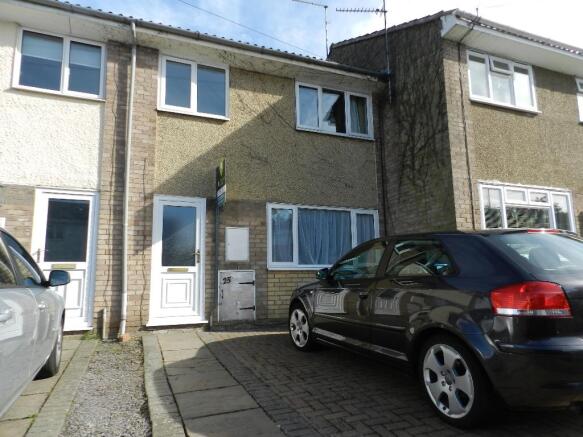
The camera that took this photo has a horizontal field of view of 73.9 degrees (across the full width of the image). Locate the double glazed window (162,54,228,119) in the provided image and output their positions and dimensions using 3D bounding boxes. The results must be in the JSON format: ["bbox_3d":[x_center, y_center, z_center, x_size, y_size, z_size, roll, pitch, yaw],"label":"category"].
[{"bbox_3d":[-1.677,-2.283,6.776,1.187,0.999,0.120,2,-10,-21],"label":"double glazed window"}]

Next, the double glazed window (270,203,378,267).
[{"bbox_3d":[0.672,0.364,7.237,2.353,1.173,0.120,2,-10,-21],"label":"double glazed window"}]

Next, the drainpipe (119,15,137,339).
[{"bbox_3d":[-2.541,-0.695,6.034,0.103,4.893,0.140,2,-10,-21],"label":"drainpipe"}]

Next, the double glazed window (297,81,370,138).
[{"bbox_3d":[0.896,-2.141,7.781,1.731,1.002,0.120,2,-10,-21],"label":"double glazed window"}]

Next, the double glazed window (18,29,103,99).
[{"bbox_3d":[-3.568,-2.390,6.039,1.203,0.980,0.120,2,-10,-21],"label":"double glazed window"}]

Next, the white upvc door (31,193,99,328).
[{"bbox_3d":[-3.295,0.574,5.611,0.840,2.010,0.120,2,-10,-21],"label":"white upvc door"}]

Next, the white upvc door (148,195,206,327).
[{"bbox_3d":[-1.790,0.647,6.200,0.840,2.025,0.120,2,-10,-21],"label":"white upvc door"}]

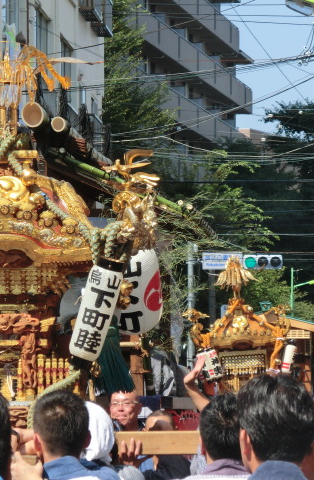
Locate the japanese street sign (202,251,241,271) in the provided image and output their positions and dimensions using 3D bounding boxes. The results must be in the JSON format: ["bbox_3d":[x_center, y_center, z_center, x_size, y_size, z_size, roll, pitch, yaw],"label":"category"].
[{"bbox_3d":[2.042,0.673,91.500,1.250,0.530,0.080,0,-3,4],"label":"japanese street sign"}]

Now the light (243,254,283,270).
[{"bbox_3d":[3.329,0.703,91.300,1.240,0.460,0.350,0,-3,4],"label":"light"}]

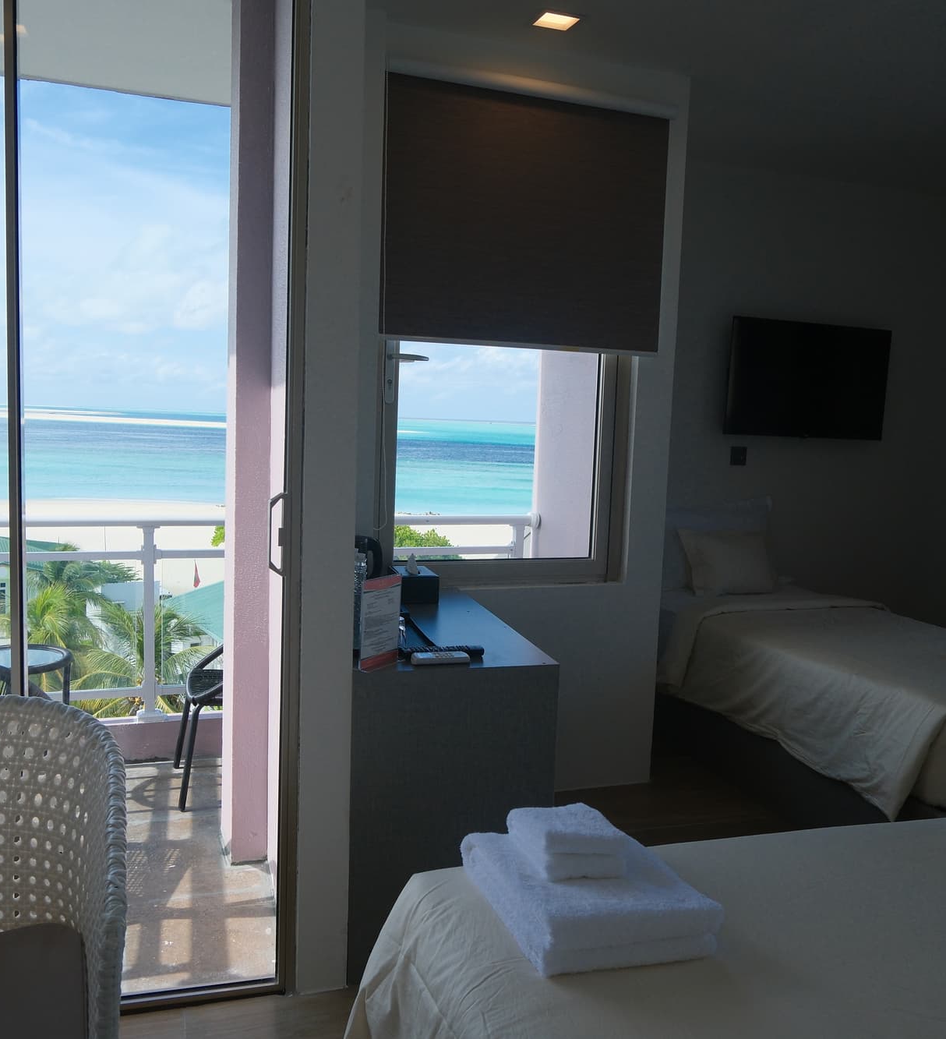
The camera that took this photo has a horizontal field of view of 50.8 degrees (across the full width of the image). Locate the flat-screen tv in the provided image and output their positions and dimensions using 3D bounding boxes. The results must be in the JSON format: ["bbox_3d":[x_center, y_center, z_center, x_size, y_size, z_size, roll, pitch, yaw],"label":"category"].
[{"bbox_3d":[1.624,-0.682,4.871,0.958,0.549,0.060,0,6,-21],"label":"flat-screen tv"}]

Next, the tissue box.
[{"bbox_3d":[-0.189,0.211,3.182,0.120,0.088,0.205,1,6,-13],"label":"tissue box"}]

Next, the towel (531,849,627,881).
[{"bbox_3d":[0.143,0.519,1.548,0.138,0.038,0.138,1,6,-15],"label":"towel"}]

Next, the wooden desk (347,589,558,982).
[{"bbox_3d":[-0.165,0.668,2.857,0.491,0.759,1.017,1,6,-13],"label":"wooden desk"}]

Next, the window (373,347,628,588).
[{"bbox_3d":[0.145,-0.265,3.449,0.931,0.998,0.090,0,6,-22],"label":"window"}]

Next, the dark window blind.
[{"bbox_3d":[0.205,-0.987,3.327,1.031,0.821,0.050,0,6,-22],"label":"dark window blind"}]

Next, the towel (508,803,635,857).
[{"bbox_3d":[0.142,0.481,1.544,0.135,0.040,0.130,1,6,-15],"label":"towel"}]

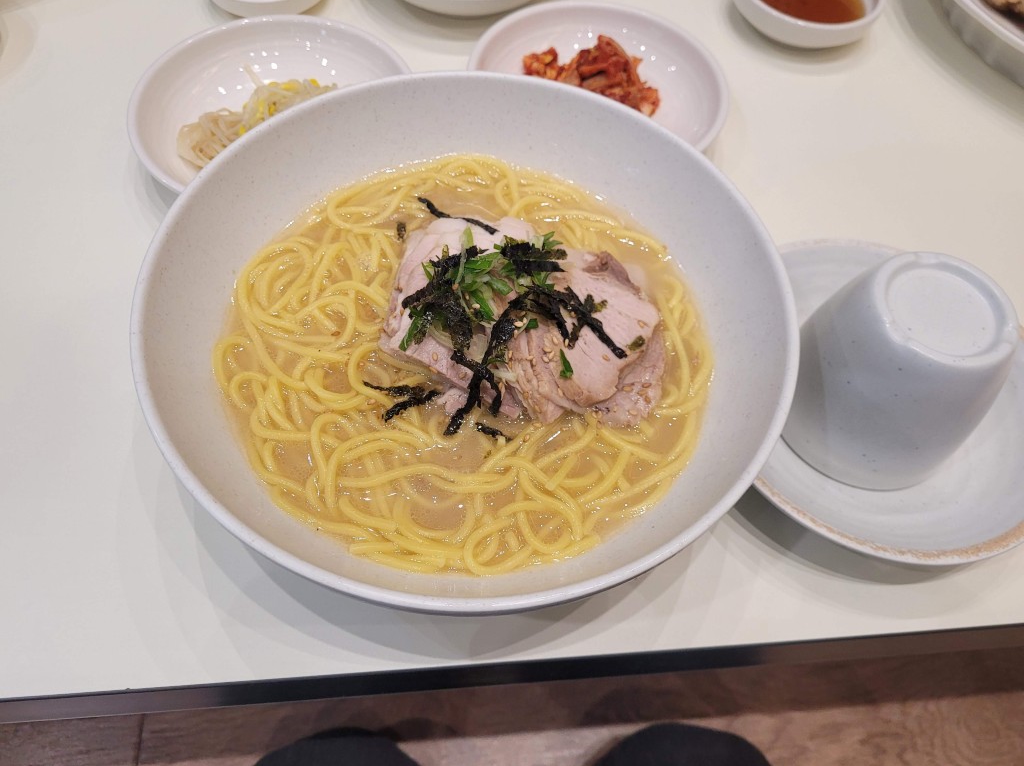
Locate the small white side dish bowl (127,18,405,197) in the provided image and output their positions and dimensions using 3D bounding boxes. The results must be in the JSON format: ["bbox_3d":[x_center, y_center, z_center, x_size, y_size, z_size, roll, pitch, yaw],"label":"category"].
[{"bbox_3d":[-0.111,-0.123,0.375,0.134,0.033,0.134,2,59,-3],"label":"small white side dish bowl"}]

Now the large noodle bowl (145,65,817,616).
[{"bbox_3d":[-0.015,-0.015,0.292,0.220,0.075,0.220,2,59,-3],"label":"large noodle bowl"}]

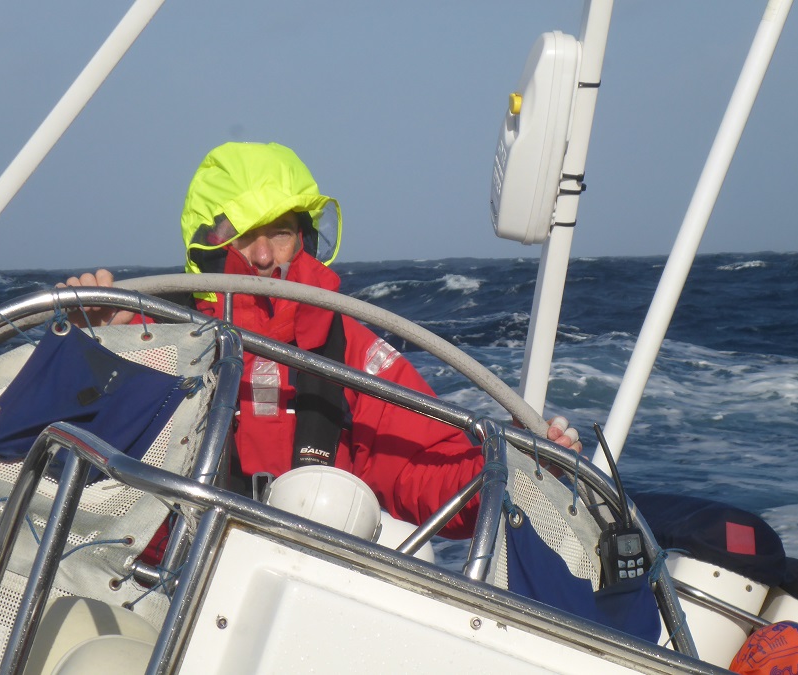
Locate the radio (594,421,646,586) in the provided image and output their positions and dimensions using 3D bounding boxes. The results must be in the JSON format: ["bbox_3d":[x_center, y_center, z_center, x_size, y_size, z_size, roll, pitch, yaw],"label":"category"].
[{"bbox_3d":[0.312,0.260,5.120,0.066,0.275,0.045,-5,2,-26],"label":"radio"}]

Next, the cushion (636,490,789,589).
[{"bbox_3d":[0.523,0.340,6.200,0.280,0.120,0.260,18,2,0],"label":"cushion"}]

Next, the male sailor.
[{"bbox_3d":[-0.125,0.560,5.750,0.790,1.750,0.650,-1,1,-3],"label":"male sailor"}]

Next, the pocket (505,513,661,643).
[{"bbox_3d":[0.268,0.357,5.120,0.240,0.190,0.065,18,2,-21],"label":"pocket"}]

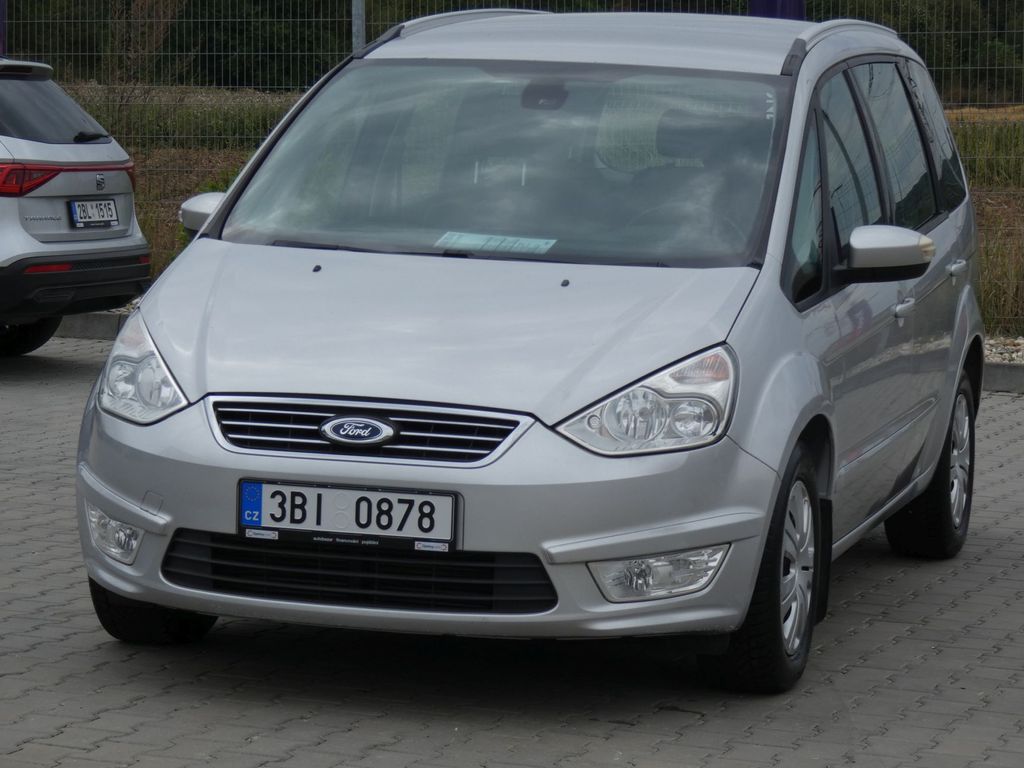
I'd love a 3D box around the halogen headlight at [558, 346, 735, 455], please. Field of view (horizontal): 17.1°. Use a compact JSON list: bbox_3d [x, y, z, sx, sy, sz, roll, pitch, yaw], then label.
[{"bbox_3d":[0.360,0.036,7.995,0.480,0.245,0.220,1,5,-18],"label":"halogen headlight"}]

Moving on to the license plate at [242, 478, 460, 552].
[{"bbox_3d":[-0.381,0.303,7.845,0.525,0.125,0.022,3,3,15],"label":"license plate"}]

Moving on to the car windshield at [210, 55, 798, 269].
[{"bbox_3d":[0.011,-0.607,9.088,1.430,0.140,1.040,3,36,15],"label":"car windshield"}]

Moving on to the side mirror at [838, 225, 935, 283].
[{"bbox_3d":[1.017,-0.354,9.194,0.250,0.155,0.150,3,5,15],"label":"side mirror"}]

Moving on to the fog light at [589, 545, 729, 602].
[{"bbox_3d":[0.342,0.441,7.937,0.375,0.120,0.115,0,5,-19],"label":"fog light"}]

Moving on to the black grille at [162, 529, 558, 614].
[{"bbox_3d":[-0.372,0.434,7.909,0.965,0.165,0.105,3,5,15],"label":"black grille"}]

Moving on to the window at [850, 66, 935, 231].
[{"bbox_3d":[1.176,-0.726,10.407,0.060,0.540,0.950,-15,0,16],"label":"window"}]

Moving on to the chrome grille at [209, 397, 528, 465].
[{"bbox_3d":[-0.350,0.104,7.915,0.770,0.150,0.095,3,-10,15],"label":"chrome grille"}]

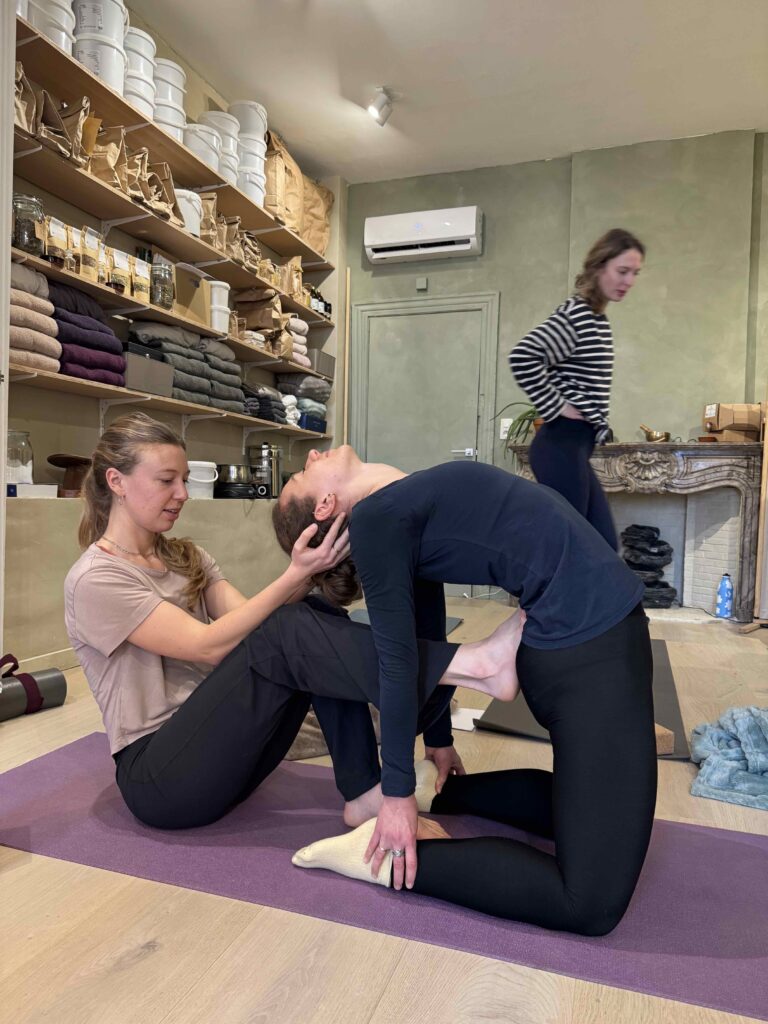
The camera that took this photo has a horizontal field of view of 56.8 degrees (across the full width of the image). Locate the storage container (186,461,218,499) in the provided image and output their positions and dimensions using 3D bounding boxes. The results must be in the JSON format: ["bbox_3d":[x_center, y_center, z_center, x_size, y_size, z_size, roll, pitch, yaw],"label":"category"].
[{"bbox_3d":[-1.006,-0.174,3.837,0.210,0.200,0.210,2,1,20],"label":"storage container"}]

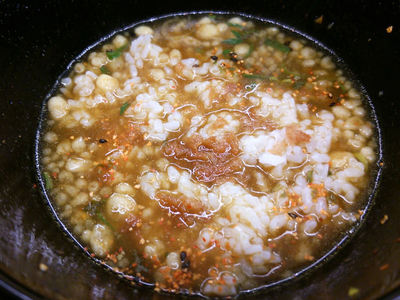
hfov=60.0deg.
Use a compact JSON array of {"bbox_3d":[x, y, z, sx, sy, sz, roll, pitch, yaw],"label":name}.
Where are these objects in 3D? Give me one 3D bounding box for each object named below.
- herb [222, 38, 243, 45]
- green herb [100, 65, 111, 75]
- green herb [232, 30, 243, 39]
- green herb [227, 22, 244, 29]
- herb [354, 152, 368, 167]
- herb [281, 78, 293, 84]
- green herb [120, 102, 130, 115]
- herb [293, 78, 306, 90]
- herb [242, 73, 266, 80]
[{"bbox_3d":[0.020,-0.066,0.211,0.012,0.002,0.005,-3,57,-1],"label":"herb"},{"bbox_3d":[-0.054,-0.046,0.199,0.008,0.002,0.005,32,63,20],"label":"green herb"},{"bbox_3d":[0.023,-0.071,0.215,0.004,0.002,0.009,-36,63,-21],"label":"green herb"},{"bbox_3d":[0.022,-0.078,0.220,0.012,0.002,0.004,15,58,10],"label":"green herb"},{"bbox_3d":[0.076,0.005,0.164,0.003,0.002,0.009,-24,60,-14],"label":"herb"},{"bbox_3d":[0.048,-0.038,0.193,0.008,0.002,0.003,-10,57,-5],"label":"herb"},{"bbox_3d":[-0.039,-0.022,0.183,0.003,0.002,0.009,20,59,13],"label":"green herb"},{"bbox_3d":[0.055,-0.036,0.191,0.008,0.002,0.005,-24,59,-14],"label":"herb"},{"bbox_3d":[0.031,-0.041,0.195,0.014,0.002,0.004,14,58,10],"label":"herb"}]

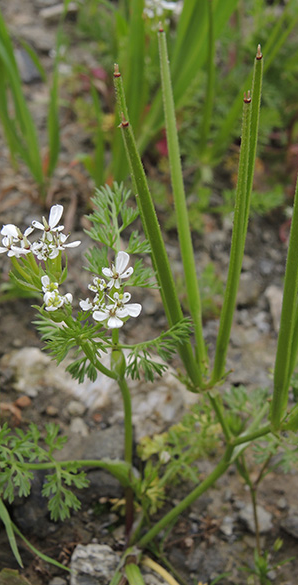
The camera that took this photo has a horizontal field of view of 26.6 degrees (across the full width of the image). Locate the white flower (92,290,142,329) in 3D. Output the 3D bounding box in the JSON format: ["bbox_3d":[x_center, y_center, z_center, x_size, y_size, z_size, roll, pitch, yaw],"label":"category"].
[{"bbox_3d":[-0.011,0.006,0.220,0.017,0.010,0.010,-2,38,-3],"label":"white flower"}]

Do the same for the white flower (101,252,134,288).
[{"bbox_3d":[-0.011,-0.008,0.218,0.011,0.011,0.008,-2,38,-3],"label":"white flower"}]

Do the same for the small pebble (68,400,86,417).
[{"bbox_3d":[-0.040,0.065,0.351,0.010,0.006,0.008,-6,38,-8],"label":"small pebble"}]

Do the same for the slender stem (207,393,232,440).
[{"bbox_3d":[0.029,0.050,0.256,0.004,0.024,0.004,-23,20,1],"label":"slender stem"}]

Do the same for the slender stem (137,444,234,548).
[{"bbox_3d":[0.015,0.089,0.272,0.006,0.068,0.006,42,21,15],"label":"slender stem"}]

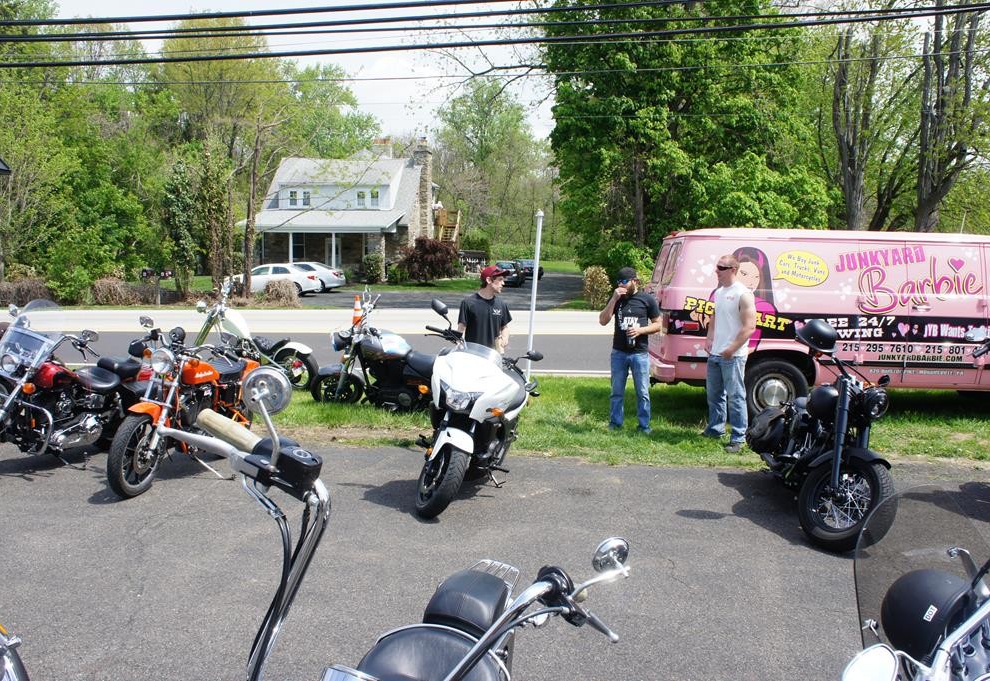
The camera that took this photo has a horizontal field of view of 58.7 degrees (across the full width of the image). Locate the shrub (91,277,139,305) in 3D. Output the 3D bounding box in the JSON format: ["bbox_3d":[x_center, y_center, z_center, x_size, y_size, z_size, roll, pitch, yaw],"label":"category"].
[{"bbox_3d":[-12.900,-1.630,30.000,1.700,0.970,1.200,0,5,0],"label":"shrub"}]

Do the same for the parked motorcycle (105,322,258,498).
[{"bbox_3d":[-2.550,0.530,7.550,0.820,1.200,2.150,2,5,16],"label":"parked motorcycle"}]

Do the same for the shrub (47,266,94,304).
[{"bbox_3d":[-14.928,-1.921,30.937,1.600,1.350,1.450,1,5,0],"label":"shrub"}]

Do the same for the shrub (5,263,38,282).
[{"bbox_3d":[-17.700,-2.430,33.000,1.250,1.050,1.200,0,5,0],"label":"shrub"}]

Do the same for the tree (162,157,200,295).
[{"bbox_3d":[-11.750,-4.200,33.000,1.450,5.100,1.400,0,5,0],"label":"tree"}]

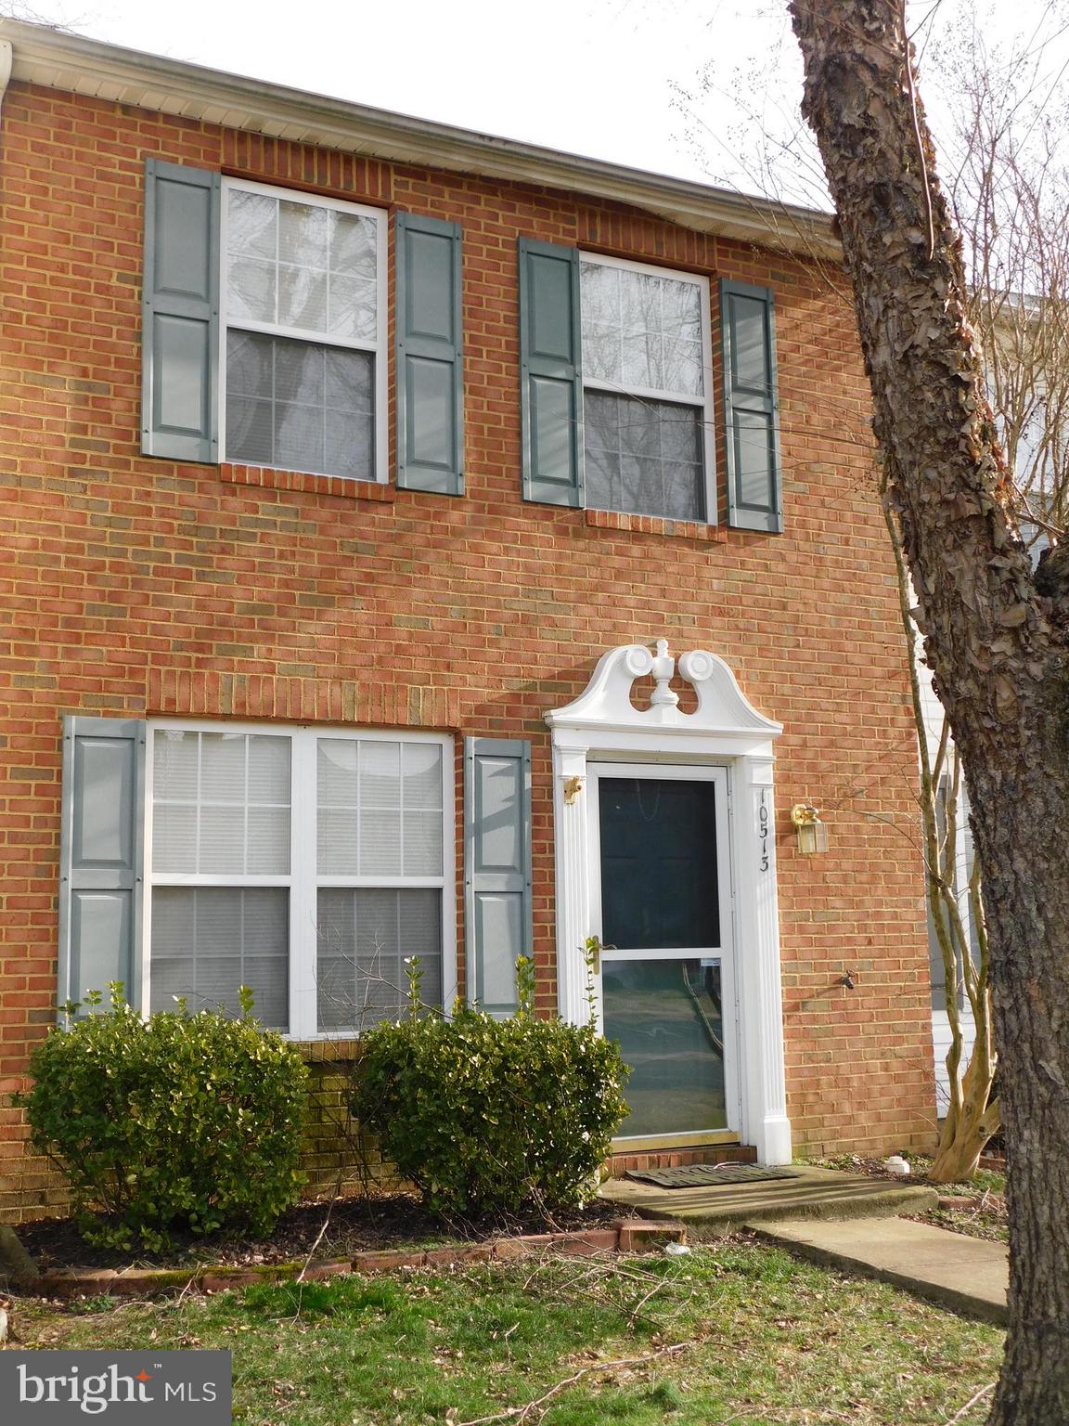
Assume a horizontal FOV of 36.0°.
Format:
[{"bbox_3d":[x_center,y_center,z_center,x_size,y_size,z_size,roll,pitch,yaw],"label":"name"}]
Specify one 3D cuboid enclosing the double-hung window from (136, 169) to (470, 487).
[{"bbox_3d":[-1.126,-1.874,8.192,1.663,1.478,0.140,3,-9,-27],"label":"double-hung window"}]

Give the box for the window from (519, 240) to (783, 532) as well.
[{"bbox_3d":[0.643,-1.771,9.087,1.658,1.455,0.140,3,-9,-27],"label":"window"}]

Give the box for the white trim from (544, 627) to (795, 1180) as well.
[{"bbox_3d":[0.703,0.983,8.618,1.401,2.770,0.220,3,-9,-27],"label":"white trim"}]

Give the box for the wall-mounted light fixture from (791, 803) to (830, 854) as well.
[{"bbox_3d":[1.510,0.626,9.005,0.119,0.267,0.190,3,-9,-27],"label":"wall-mounted light fixture"}]

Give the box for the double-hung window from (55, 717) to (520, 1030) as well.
[{"bbox_3d":[-1.068,0.805,7.802,2.332,1.473,0.140,3,-9,-27],"label":"double-hung window"}]

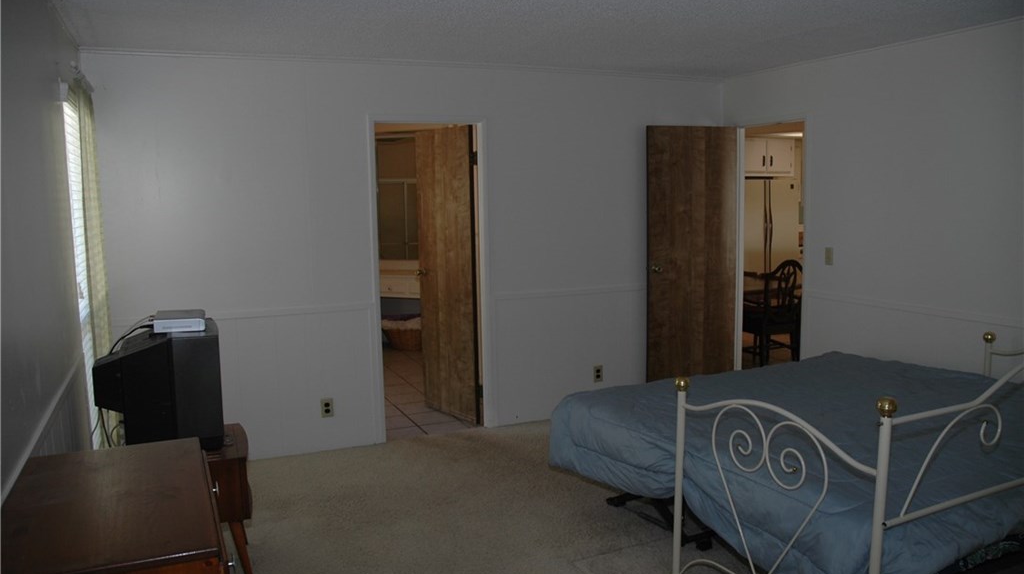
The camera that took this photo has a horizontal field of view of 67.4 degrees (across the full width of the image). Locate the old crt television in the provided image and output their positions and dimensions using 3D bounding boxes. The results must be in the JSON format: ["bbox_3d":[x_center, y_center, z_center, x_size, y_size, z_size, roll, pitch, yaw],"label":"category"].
[{"bbox_3d":[-1.495,0.421,3.261,0.475,0.475,0.510,-4,8,-22],"label":"old crt television"}]

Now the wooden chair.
[{"bbox_3d":[2.223,0.259,6.663,0.530,0.980,0.550,-4,8,-24],"label":"wooden chair"}]

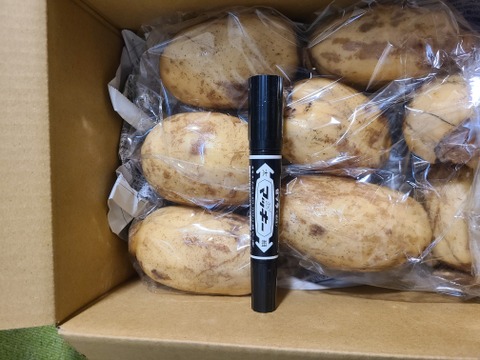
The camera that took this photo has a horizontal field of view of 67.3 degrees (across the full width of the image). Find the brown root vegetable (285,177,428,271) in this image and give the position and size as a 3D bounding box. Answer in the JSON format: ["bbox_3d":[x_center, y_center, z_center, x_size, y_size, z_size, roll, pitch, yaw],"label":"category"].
[{"bbox_3d":[0.080,0.032,0.255,0.114,0.062,0.064,12,93,9],"label":"brown root vegetable"}]

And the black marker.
[{"bbox_3d":[0.015,0.009,0.216,0.020,0.020,0.140,0,92,4],"label":"black marker"}]

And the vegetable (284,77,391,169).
[{"bbox_3d":[0.065,-0.041,0.257,0.086,0.060,0.062,22,95,8],"label":"vegetable"}]

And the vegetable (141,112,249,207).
[{"bbox_3d":[-0.024,-0.015,0.259,0.095,0.063,0.066,7,92,9],"label":"vegetable"}]

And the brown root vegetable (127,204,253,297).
[{"bbox_3d":[-0.028,0.051,0.259,0.104,0.060,0.061,10,93,9],"label":"brown root vegetable"}]

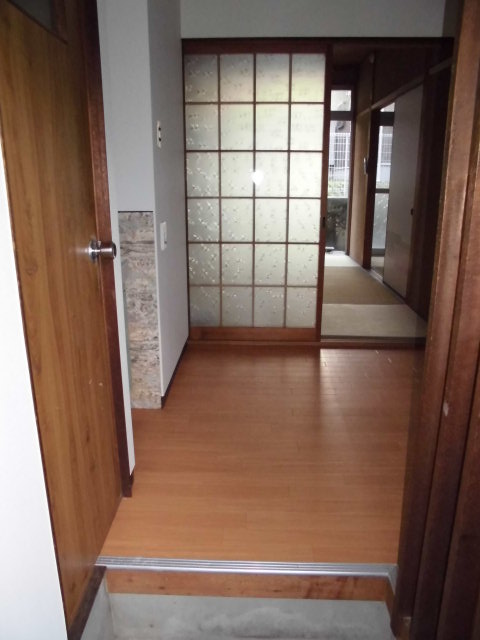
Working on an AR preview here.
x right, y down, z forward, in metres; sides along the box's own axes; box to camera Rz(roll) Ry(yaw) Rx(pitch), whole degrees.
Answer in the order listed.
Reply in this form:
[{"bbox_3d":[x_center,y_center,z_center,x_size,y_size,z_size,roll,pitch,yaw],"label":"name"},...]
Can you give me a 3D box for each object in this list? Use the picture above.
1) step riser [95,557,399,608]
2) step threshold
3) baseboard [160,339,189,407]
[{"bbox_3d":[0.013,0.719,1.301,0.805,0.087,0.049,0,14,2],"label":"step riser"},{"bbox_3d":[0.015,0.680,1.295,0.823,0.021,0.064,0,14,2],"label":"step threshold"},{"bbox_3d":[-0.372,0.268,2.766,0.018,0.061,1.009,0,14,1],"label":"baseboard"}]

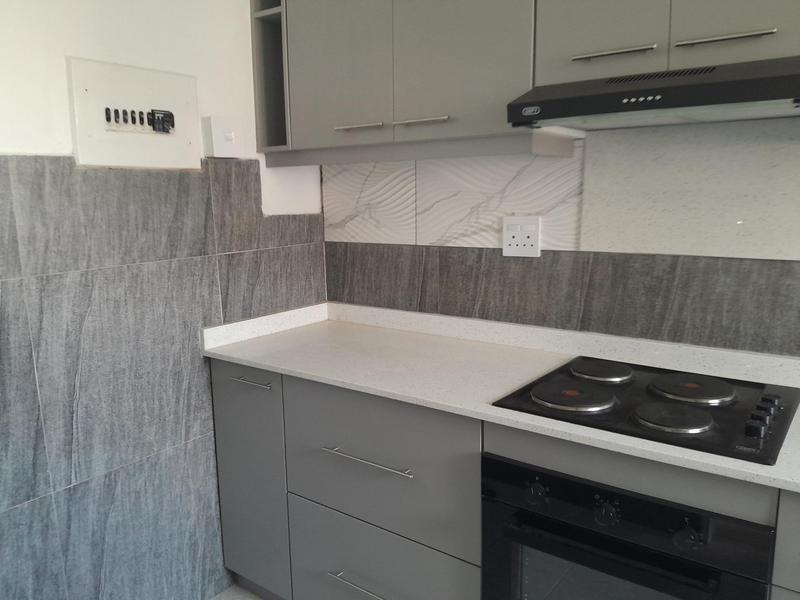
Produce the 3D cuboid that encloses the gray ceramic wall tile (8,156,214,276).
[{"bbox_3d":[-0.803,-0.261,1.769,0.010,0.314,0.598,6,12,36],"label":"gray ceramic wall tile"}]

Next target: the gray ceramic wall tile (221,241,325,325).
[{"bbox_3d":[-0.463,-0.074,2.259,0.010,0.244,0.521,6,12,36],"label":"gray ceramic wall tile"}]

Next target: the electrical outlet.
[{"bbox_3d":[0.388,-0.202,1.913,0.125,0.129,0.014,6,12,36],"label":"electrical outlet"}]

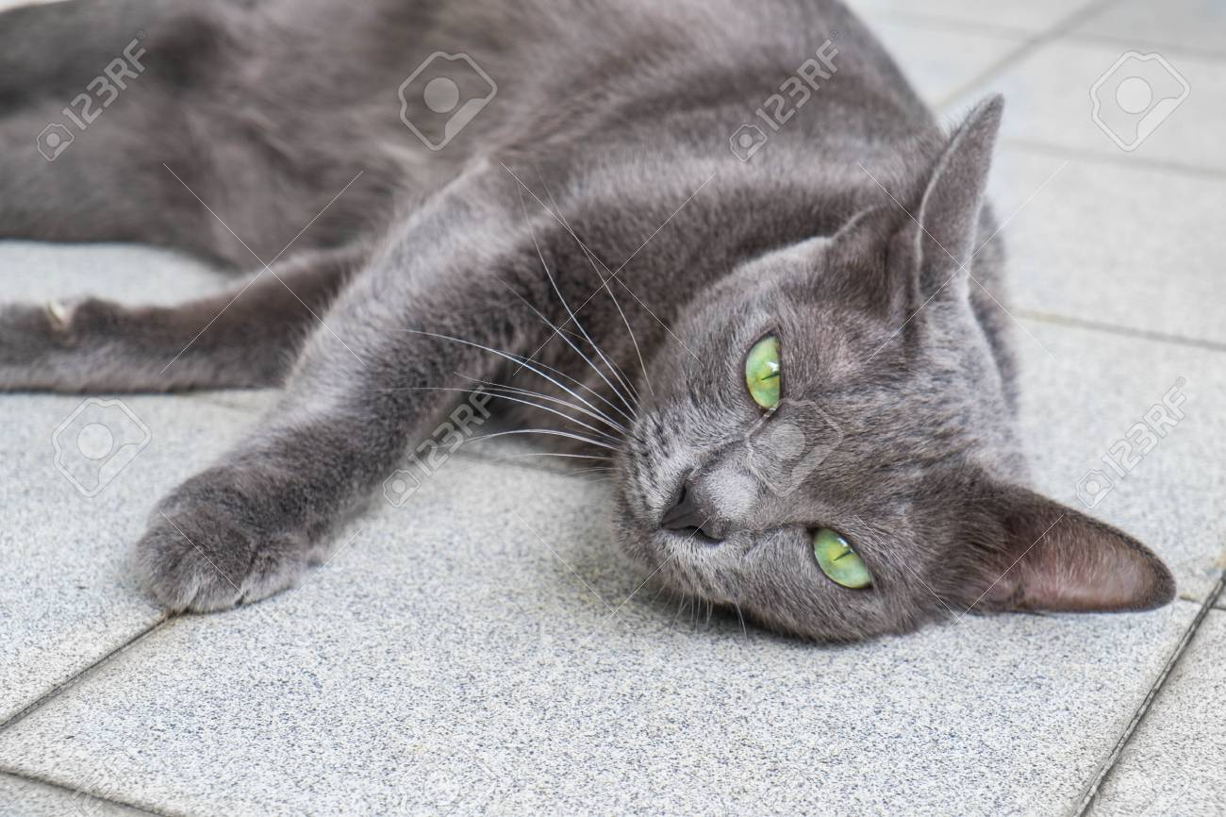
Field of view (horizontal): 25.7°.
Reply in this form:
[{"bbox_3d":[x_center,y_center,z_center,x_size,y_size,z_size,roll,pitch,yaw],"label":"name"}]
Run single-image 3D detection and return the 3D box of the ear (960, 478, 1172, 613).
[{"bbox_3d":[0.108,0.032,0.640,0.050,0.030,0.020,3,17,-3],"label":"ear"}]

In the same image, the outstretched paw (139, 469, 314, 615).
[{"bbox_3d":[-0.084,0.027,0.622,0.038,0.026,0.042,7,21,13],"label":"outstretched paw"}]

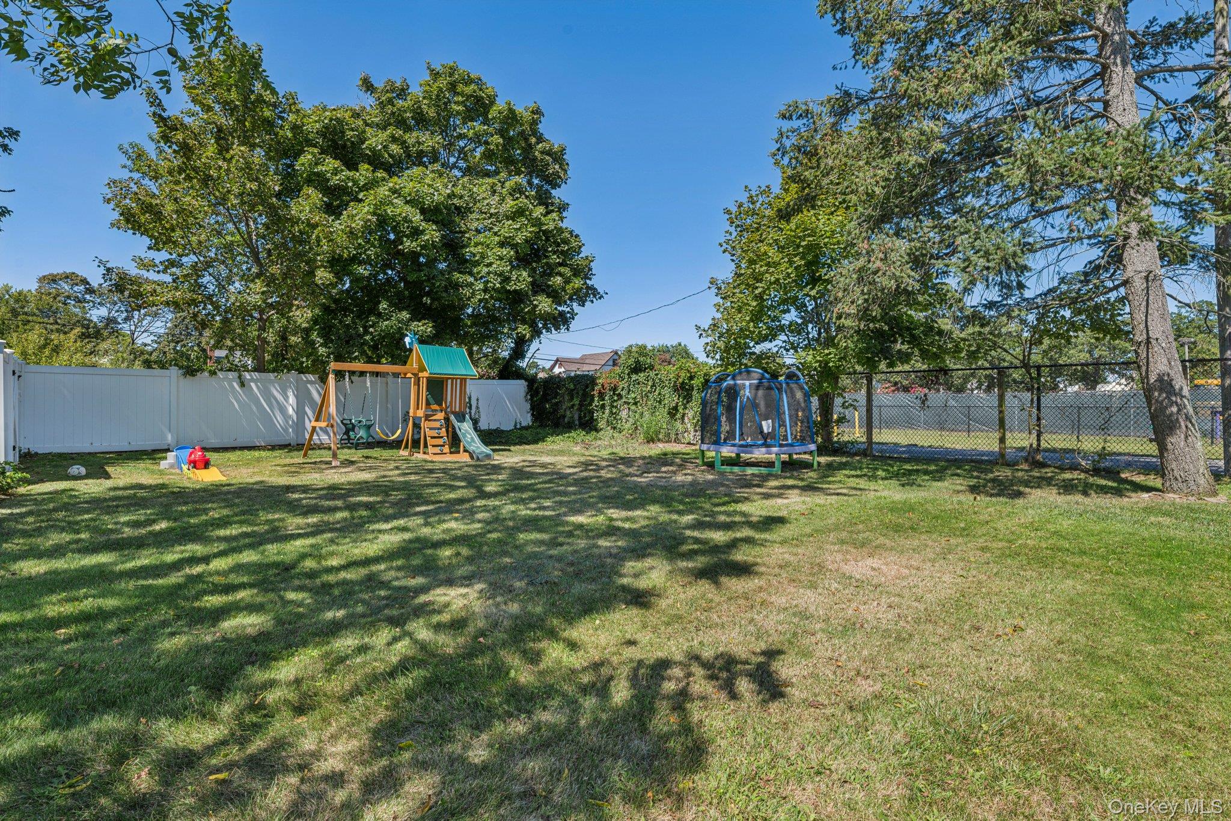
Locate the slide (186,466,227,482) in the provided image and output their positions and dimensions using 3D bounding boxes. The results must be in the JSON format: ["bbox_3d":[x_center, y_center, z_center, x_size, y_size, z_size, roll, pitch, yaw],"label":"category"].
[{"bbox_3d":[-6.270,0.955,9.470,0.400,0.180,0.850,0,0,-43],"label":"slide"}]

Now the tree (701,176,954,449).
[{"bbox_3d":[4.930,-2.280,14.300,5.800,6.400,5.600,0,0,0],"label":"tree"}]

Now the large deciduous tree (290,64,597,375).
[{"bbox_3d":[-5.550,-5.100,19.800,9.800,12.100,9.500,0,0,0],"label":"large deciduous tree"}]

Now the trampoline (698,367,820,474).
[{"bbox_3d":[2.630,0.150,11.300,2.150,1.790,2.150,0,0,26],"label":"trampoline"}]

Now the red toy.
[{"bbox_3d":[-6.620,0.770,9.800,0.320,0.390,0.520,0,0,-41],"label":"red toy"}]

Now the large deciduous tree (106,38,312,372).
[{"bbox_3d":[-10.900,-4.500,16.500,5.600,11.000,5.500,0,0,0],"label":"large deciduous tree"}]

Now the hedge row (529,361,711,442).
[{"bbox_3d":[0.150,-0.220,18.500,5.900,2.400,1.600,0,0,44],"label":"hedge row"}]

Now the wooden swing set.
[{"bbox_3d":[-4.380,-0.220,12.950,2.900,2.500,3.400,0,0,44],"label":"wooden swing set"}]

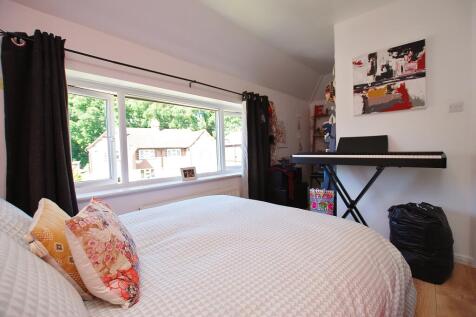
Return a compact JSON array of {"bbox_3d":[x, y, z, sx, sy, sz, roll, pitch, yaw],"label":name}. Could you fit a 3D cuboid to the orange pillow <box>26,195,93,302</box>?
[{"bbox_3d":[-0.698,0.354,0.810,0.130,0.345,0.345,-34,28,-27],"label":"orange pillow"}]

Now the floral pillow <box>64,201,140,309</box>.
[{"bbox_3d":[-0.520,0.347,0.801,0.140,0.360,0.360,-30,13,-22],"label":"floral pillow"}]

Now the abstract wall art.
[{"bbox_3d":[1.471,-0.761,1.970,0.030,0.615,0.585,-4,3,-44],"label":"abstract wall art"}]

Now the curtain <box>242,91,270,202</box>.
[{"bbox_3d":[0.256,-0.011,2.750,0.470,1.730,0.150,-4,3,-44],"label":"curtain"}]

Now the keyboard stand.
[{"bbox_3d":[1.206,0.480,2.097,0.370,0.830,0.540,-4,3,-44],"label":"keyboard stand"}]

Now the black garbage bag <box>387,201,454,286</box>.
[{"bbox_3d":[1.496,0.639,1.652,0.440,0.540,0.410,-4,3,-44],"label":"black garbage bag"}]

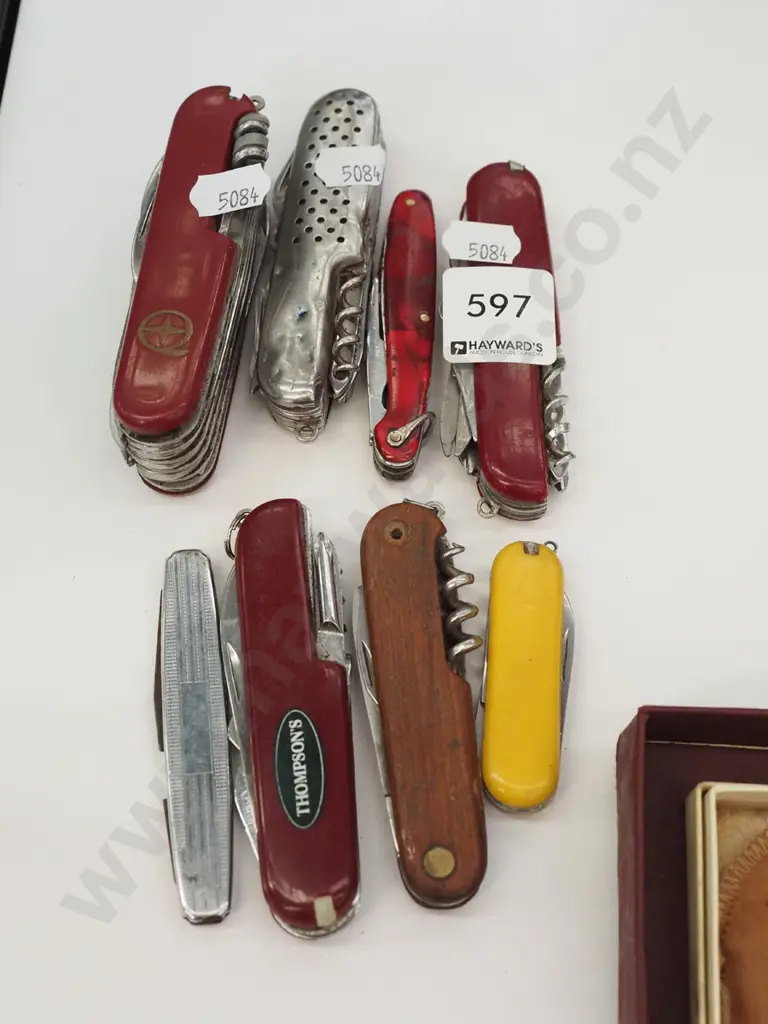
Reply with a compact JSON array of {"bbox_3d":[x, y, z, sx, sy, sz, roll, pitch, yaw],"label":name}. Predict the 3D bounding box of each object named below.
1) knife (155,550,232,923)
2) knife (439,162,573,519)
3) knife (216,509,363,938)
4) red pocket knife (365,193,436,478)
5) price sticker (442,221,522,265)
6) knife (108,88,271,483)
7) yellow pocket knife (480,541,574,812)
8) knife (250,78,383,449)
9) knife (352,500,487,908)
[{"bbox_3d":[-0.040,0.046,0.325,0.015,0.007,0.079,-5,70,-1],"label":"knife"},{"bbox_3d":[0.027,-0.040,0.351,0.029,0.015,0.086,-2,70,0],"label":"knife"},{"bbox_3d":[-0.019,0.042,0.322,0.026,0.015,0.091,-6,70,-1],"label":"knife"},{"bbox_3d":[0.005,-0.042,0.354,0.016,0.011,0.071,2,70,2],"label":"red pocket knife"},{"bbox_3d":[0.023,-0.064,0.365,0.019,0.001,0.011,6,65,3],"label":"price sticker"},{"bbox_3d":[-0.045,-0.054,0.358,0.027,0.035,0.095,7,66,4],"label":"knife"},{"bbox_3d":[0.031,0.034,0.330,0.020,0.010,0.060,4,65,2],"label":"yellow pocket knife"},{"bbox_3d":[-0.014,-0.060,0.367,0.025,0.022,0.093,7,66,4],"label":"knife"},{"bbox_3d":[0.009,0.039,0.323,0.026,0.014,0.086,-5,70,-1],"label":"knife"}]

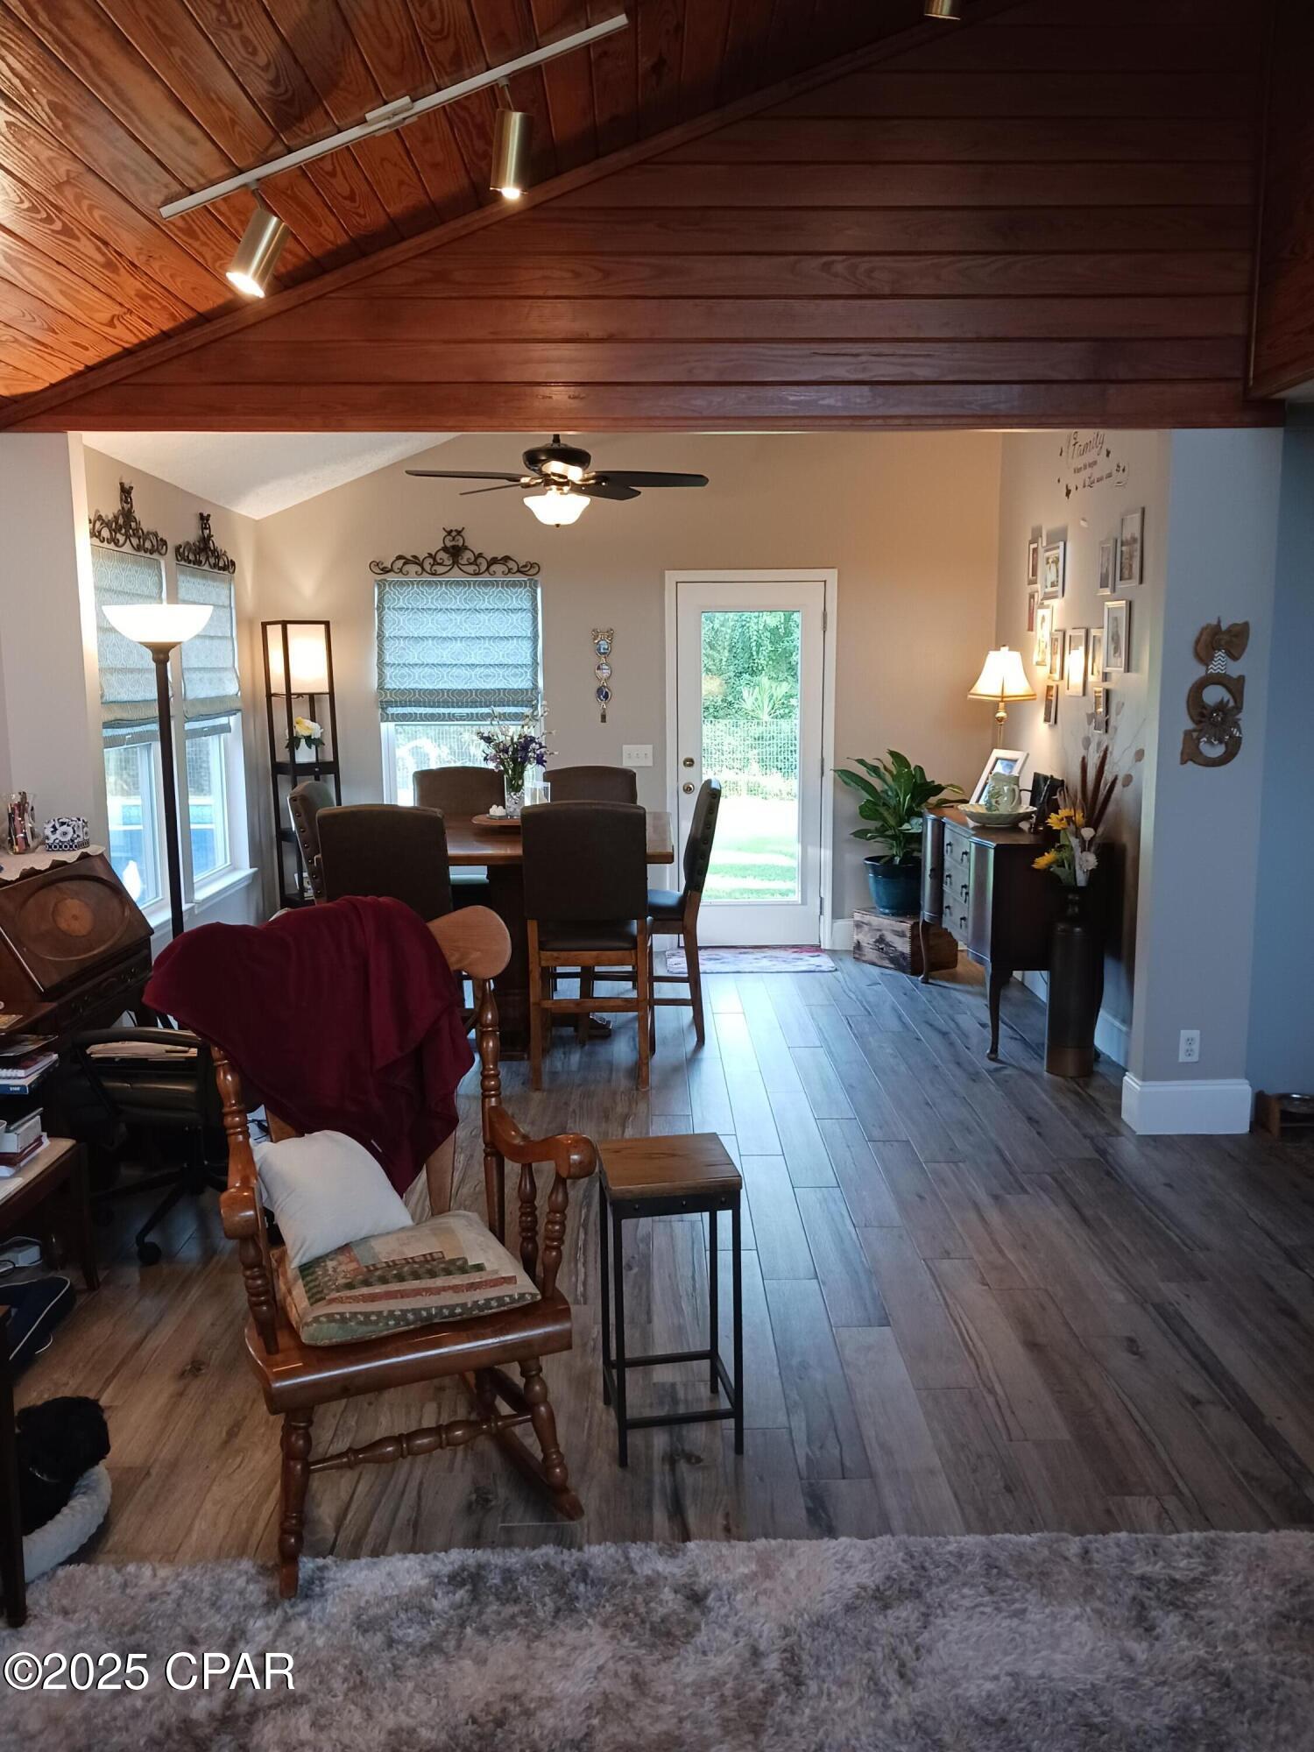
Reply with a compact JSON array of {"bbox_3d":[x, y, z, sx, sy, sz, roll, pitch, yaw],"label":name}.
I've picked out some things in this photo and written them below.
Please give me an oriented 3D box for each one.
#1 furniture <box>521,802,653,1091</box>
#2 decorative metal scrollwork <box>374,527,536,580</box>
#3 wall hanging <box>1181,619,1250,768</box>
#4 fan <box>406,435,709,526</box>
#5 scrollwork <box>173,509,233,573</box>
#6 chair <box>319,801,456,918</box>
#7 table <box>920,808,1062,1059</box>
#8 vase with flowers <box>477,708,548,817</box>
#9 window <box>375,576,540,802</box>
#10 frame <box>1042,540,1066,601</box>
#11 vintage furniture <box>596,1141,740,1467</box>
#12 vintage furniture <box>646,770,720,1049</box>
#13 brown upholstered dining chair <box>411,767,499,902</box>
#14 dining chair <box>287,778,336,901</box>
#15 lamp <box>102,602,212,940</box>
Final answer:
[{"bbox_3d":[-0.246,0.237,5.341,0.480,1.110,0.560,0,9,3],"label":"furniture"},{"bbox_3d":[-1.100,-1.762,7.457,0.917,0.273,0.030,0,9,0],"label":"decorative metal scrollwork"},{"bbox_3d":[1.821,-0.593,4.453,0.226,0.485,0.055,0,9,0],"label":"wall hanging"},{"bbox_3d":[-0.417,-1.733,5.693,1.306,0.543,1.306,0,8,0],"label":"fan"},{"bbox_3d":[-2.138,-1.614,6.549,0.035,0.260,0.910,0,9,0],"label":"scrollwork"},{"bbox_3d":[-0.964,0.247,5.304,0.480,1.110,0.560,1,9,8],"label":"chair"},{"bbox_3d":[1.588,0.208,6.191,0.500,0.887,1.380,0,9,0],"label":"table"},{"bbox_3d":[-0.630,-0.492,5.919,0.310,0.485,0.280,0,9,0],"label":"vase with flowers"},{"bbox_3d":[-1.082,-0.840,7.559,0.914,1.598,0.121,0,8,0],"label":"window"},{"bbox_3d":[1.862,-1.430,6.406,0.030,0.261,0.281,0,8,0],"label":"frame"},{"bbox_3d":[0.026,0.876,2.854,0.262,0.600,0.256,-2,9,-9],"label":"vintage furniture"},{"bbox_3d":[-0.039,0.135,5.792,0.603,1.095,0.462,0,8,0],"label":"vintage furniture"},{"bbox_3d":[-0.933,0.052,6.569,0.480,1.110,0.560,-1,9,-7],"label":"brown upholstered dining chair"},{"bbox_3d":[-1.216,0.155,5.905,0.580,1.110,0.480,0,9,0],"label":"dining chair"},{"bbox_3d":[-1.698,-0.035,4.818,0.370,1.829,0.370,0,9,0],"label":"lamp"}]

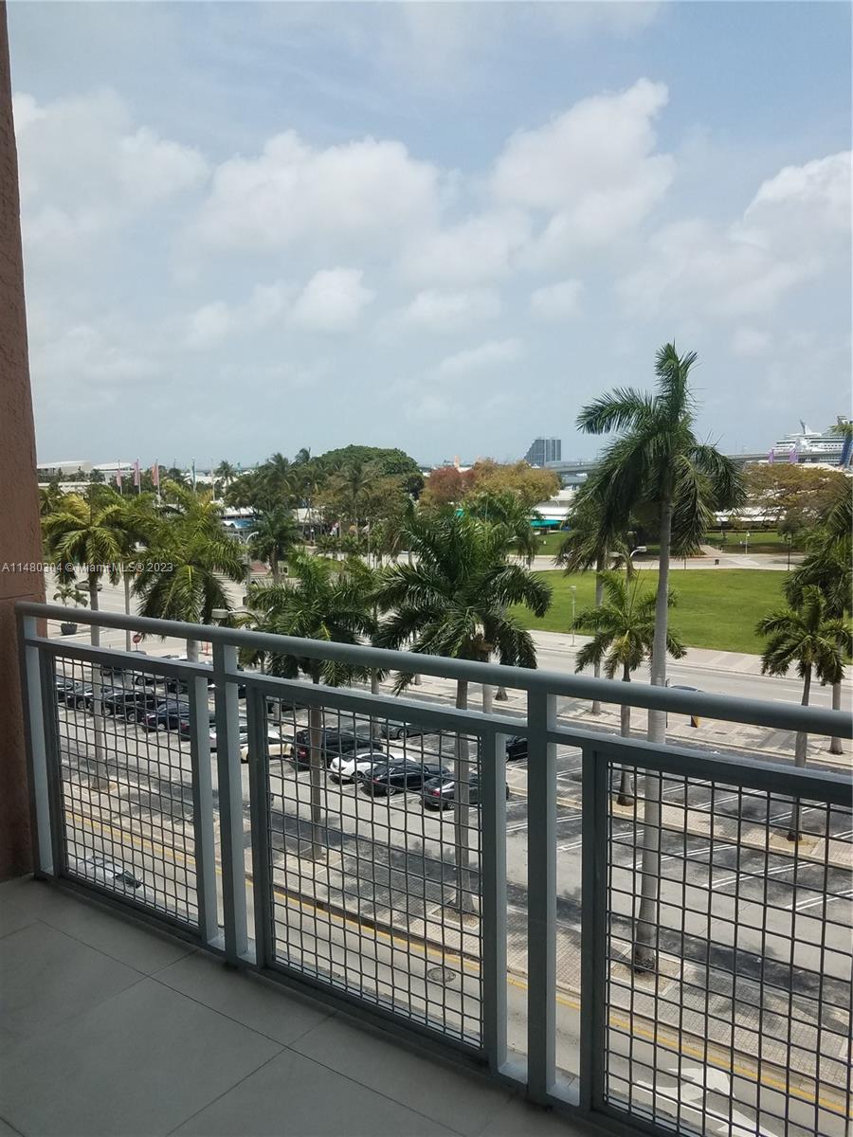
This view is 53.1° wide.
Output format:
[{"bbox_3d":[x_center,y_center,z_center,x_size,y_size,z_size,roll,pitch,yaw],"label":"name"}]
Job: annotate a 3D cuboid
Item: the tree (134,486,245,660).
[{"bbox_3d":[-11.639,4.402,41.905,5.500,16.320,5.500,-1,6,0],"label":"tree"}]

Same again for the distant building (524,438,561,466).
[{"bbox_3d":[162.902,-151.518,1198.452,51.920,61.020,32.000,0,7,8],"label":"distant building"}]

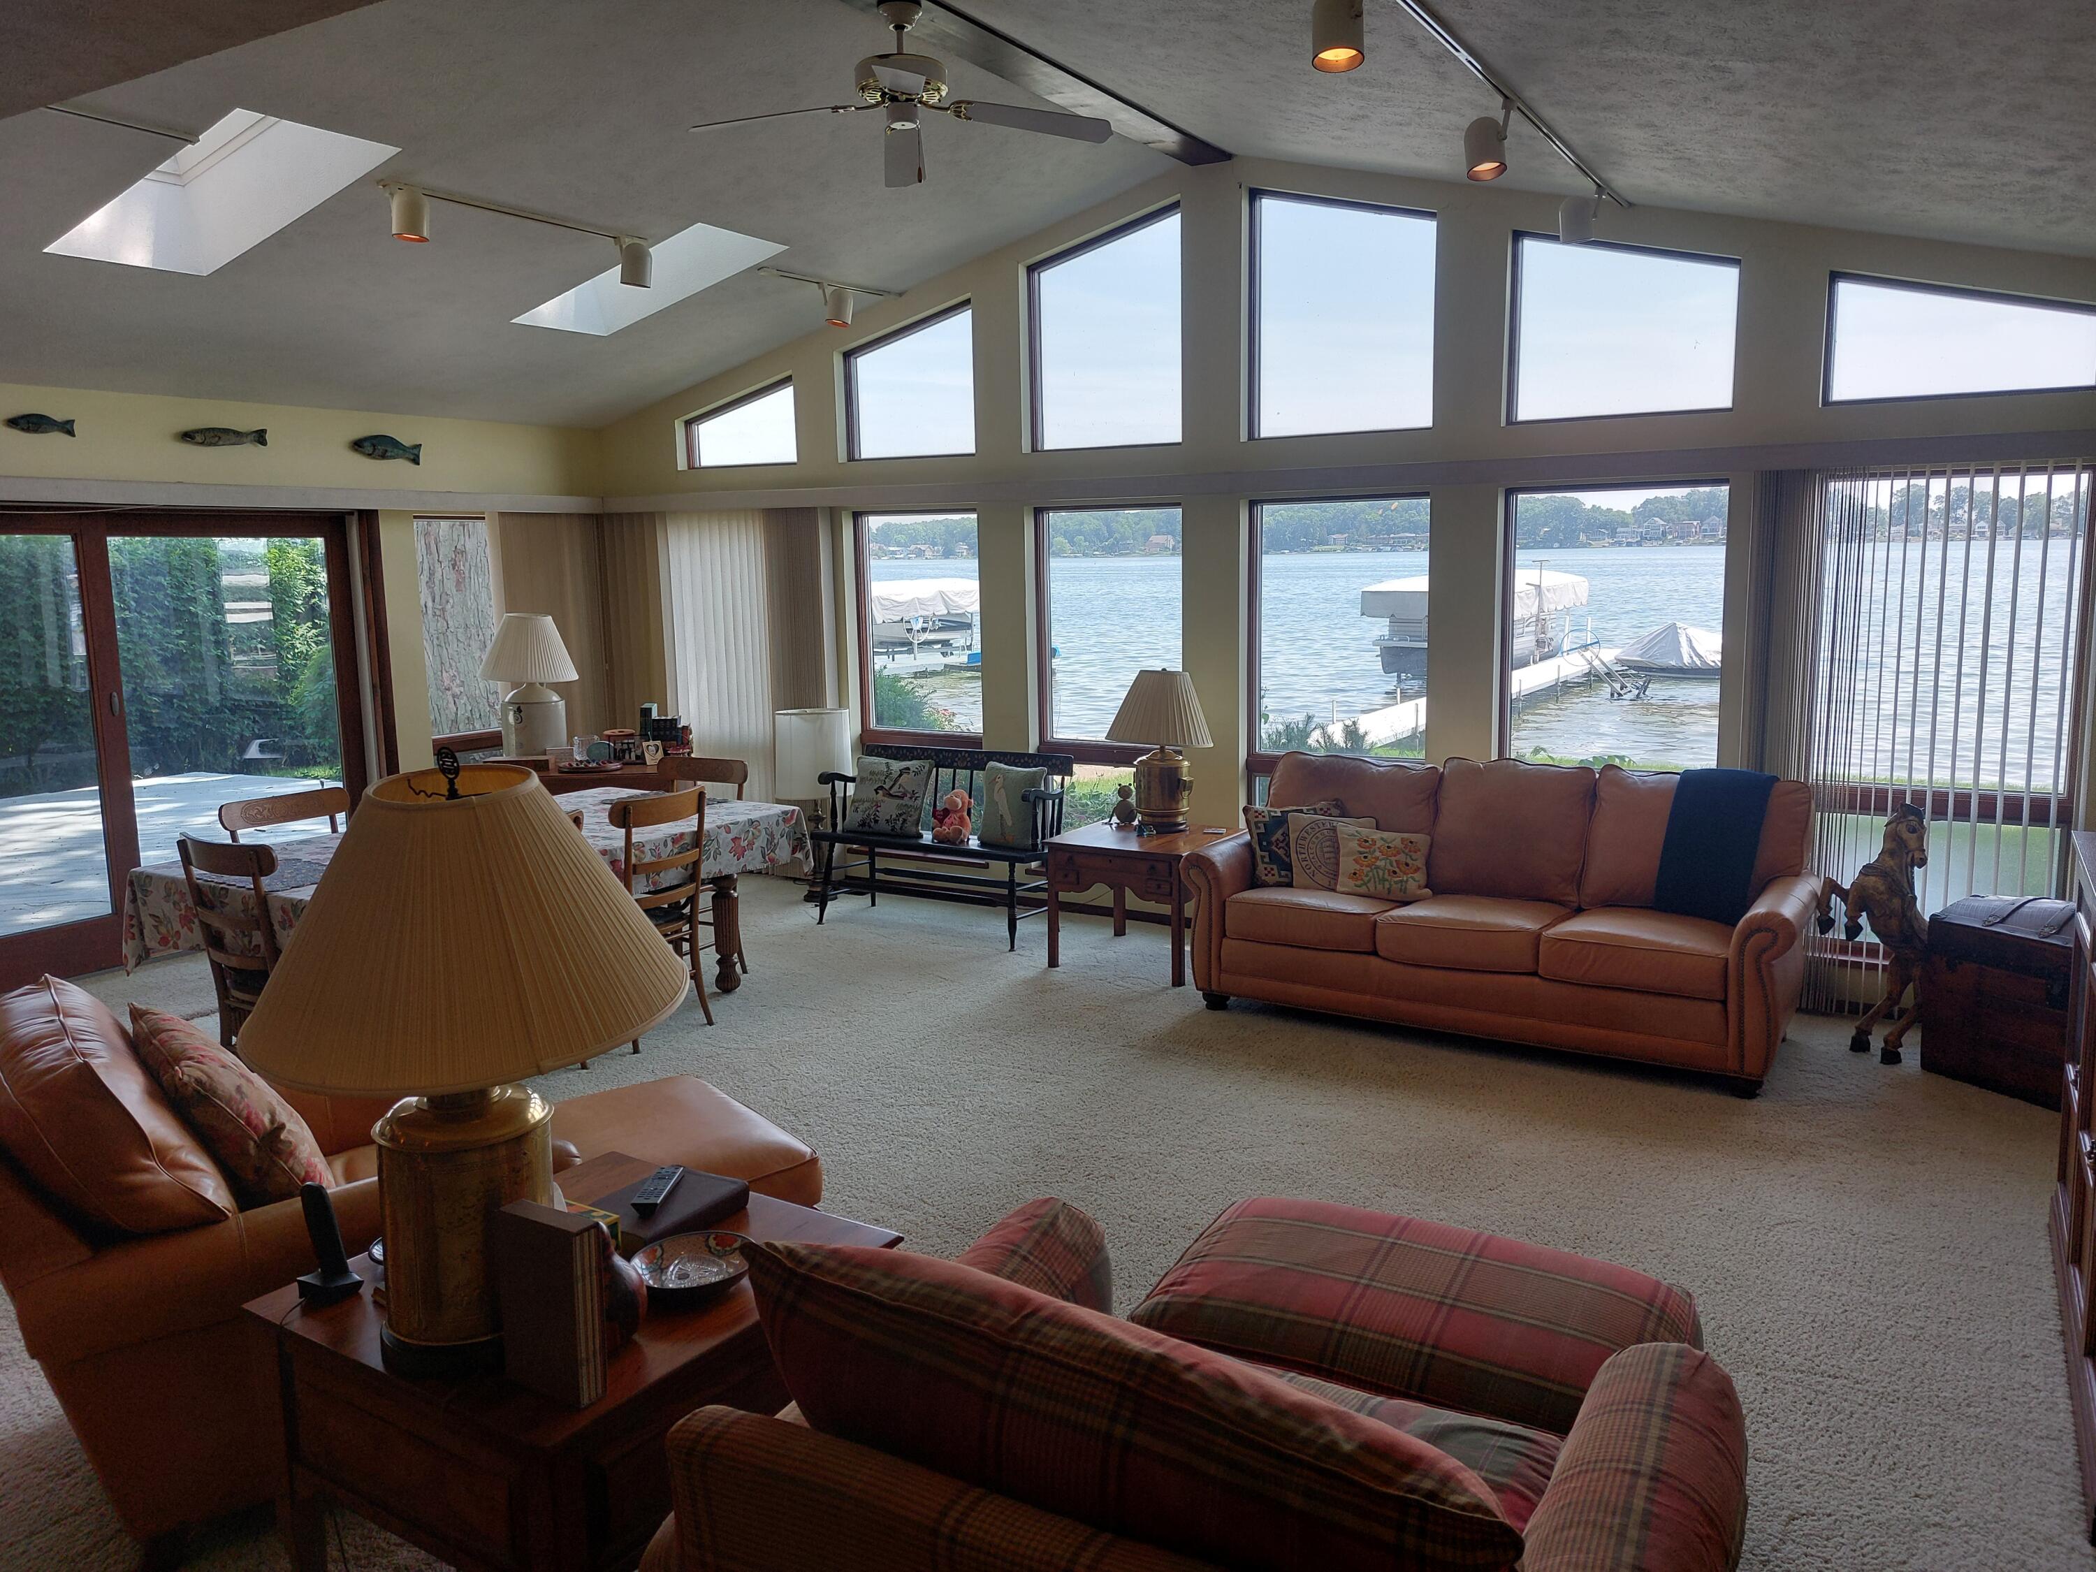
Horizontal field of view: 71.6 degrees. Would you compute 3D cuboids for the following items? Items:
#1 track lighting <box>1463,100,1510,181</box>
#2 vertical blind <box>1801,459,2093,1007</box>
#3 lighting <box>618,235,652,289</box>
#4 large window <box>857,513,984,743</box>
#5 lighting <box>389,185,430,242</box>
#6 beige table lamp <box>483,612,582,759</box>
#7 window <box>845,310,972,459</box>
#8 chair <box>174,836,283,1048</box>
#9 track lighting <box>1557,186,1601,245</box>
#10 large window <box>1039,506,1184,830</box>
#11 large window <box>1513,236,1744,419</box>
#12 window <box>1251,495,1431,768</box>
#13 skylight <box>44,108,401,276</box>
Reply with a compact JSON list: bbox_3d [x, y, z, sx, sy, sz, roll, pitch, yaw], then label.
[{"bbox_3d":[1.274,-1.876,4.220,0.125,0.205,0.115,4,11,30],"label":"track lighting"},{"bbox_3d":[3.239,-0.127,5.420,0.916,2.094,0.100,5,11,32],"label":"vertical blind"},{"bbox_3d":[-1.735,-2.203,6.111,0.135,0.190,0.135,-1,9,0],"label":"lighting"},{"bbox_3d":[-0.656,-0.802,7.335,0.765,1.160,0.100,4,11,30],"label":"large window"},{"bbox_3d":[-2.299,-2.060,5.231,0.140,0.195,0.140,5,11,32],"label":"lighting"},{"bbox_3d":[-2.421,-0.462,6.733,0.450,0.680,0.450,4,11,30],"label":"beige table lamp"},{"bbox_3d":[-0.683,-1.969,7.145,0.779,0.709,0.100,4,11,30],"label":"window"},{"bbox_3d":[-2.570,0.602,4.985,0.470,0.920,0.500,4,11,30],"label":"chair"},{"bbox_3d":[1.867,-2.002,5.106,0.140,0.200,0.140,4,11,30],"label":"track lighting"},{"bbox_3d":[0.326,-0.531,7.144,0.820,1.700,0.120,4,11,30],"label":"large window"},{"bbox_3d":[2.325,-1.889,5.873,0.888,0.793,0.100,5,11,32],"label":"large window"},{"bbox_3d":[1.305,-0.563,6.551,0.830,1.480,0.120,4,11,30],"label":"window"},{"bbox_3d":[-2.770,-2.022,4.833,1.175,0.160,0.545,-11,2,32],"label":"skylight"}]

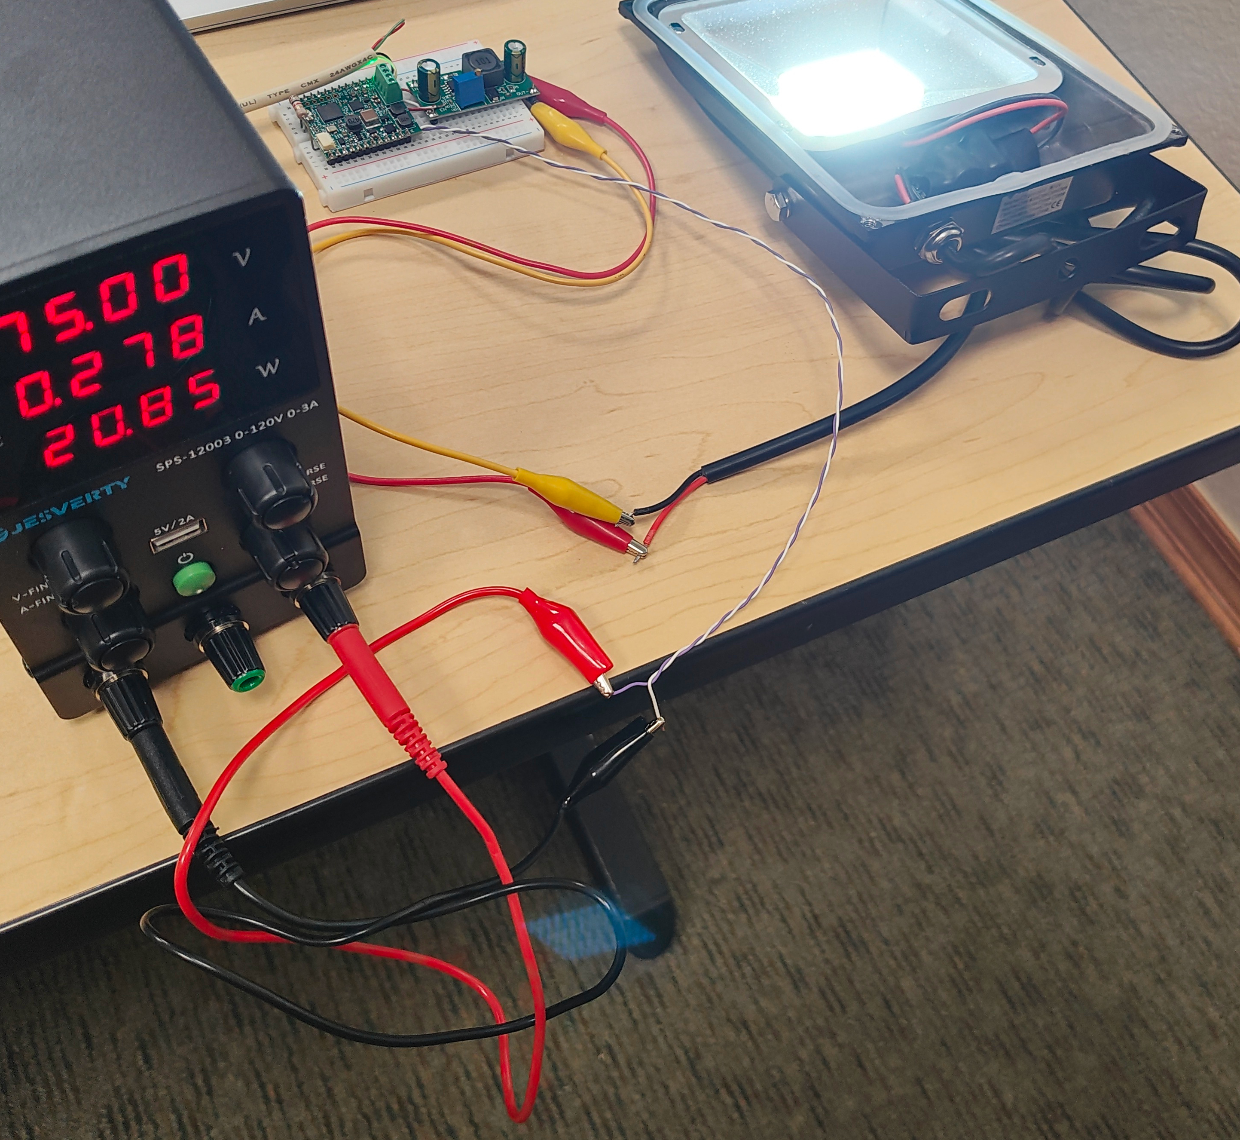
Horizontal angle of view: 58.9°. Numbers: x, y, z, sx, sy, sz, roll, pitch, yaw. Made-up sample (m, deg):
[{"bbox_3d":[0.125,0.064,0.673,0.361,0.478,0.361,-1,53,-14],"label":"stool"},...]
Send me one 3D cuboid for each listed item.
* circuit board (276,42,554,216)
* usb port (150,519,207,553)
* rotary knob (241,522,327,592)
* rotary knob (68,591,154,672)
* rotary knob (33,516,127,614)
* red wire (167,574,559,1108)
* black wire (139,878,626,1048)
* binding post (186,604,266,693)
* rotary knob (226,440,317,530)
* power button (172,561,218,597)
[{"bbox_3d":[-0.075,-0.166,0.392,0.084,0.024,0.054,-27,66,-21],"label":"circuit board"},{"bbox_3d":[-0.108,-0.011,0.265,0.013,0.006,0.010,-30,67,-22],"label":"usb port"},{"bbox_3d":[-0.084,-0.004,0.278,0.018,0.018,0.015,-28,65,-20],"label":"rotary knob"},{"bbox_3d":[-0.121,0.013,0.263,0.019,0.019,0.016,-30,67,-22],"label":"rotary knob"},{"bbox_3d":[-0.117,0.000,0.240,0.018,0.018,0.015,-28,65,-20],"label":"rotary knob"},{"bbox_3d":[-0.069,0.082,0.309,0.092,0.098,0.140,-3,64,-9],"label":"red wire"},{"bbox_3d":[-0.063,0.107,0.299,0.134,0.041,0.051,-6,60,-10],"label":"black wire"},{"bbox_3d":[-0.103,0.021,0.290,0.014,0.014,0.021,-28,65,-20],"label":"binding post"},{"bbox_3d":[-0.081,-0.019,0.259,0.019,0.019,0.016,-30,67,-22],"label":"rotary knob"},{"bbox_3d":[-0.106,0.003,0.274,0.010,0.010,0.004,-28,65,-20],"label":"power button"}]

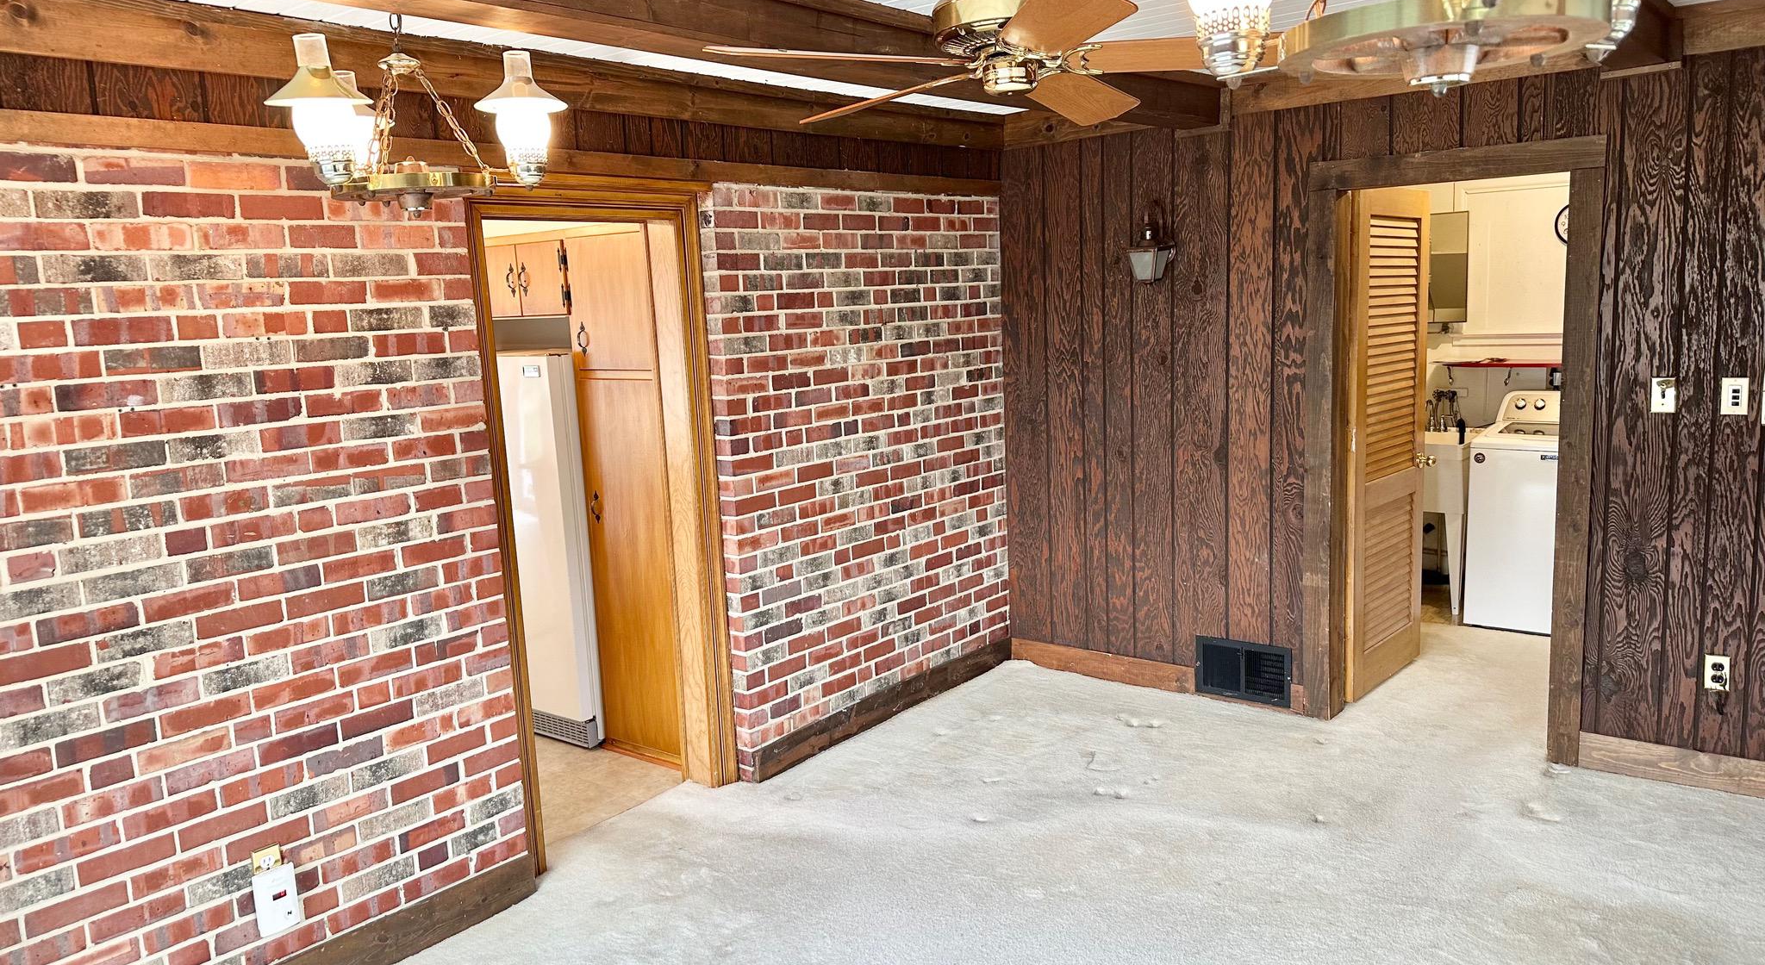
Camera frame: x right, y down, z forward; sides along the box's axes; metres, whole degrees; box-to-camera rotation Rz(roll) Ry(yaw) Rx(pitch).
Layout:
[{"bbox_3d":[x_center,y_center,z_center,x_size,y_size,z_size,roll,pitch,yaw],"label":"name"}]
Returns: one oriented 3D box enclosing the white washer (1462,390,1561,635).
[{"bbox_3d":[3.296,0.135,5.934,0.690,1.100,0.680,5,11,39],"label":"white washer"}]

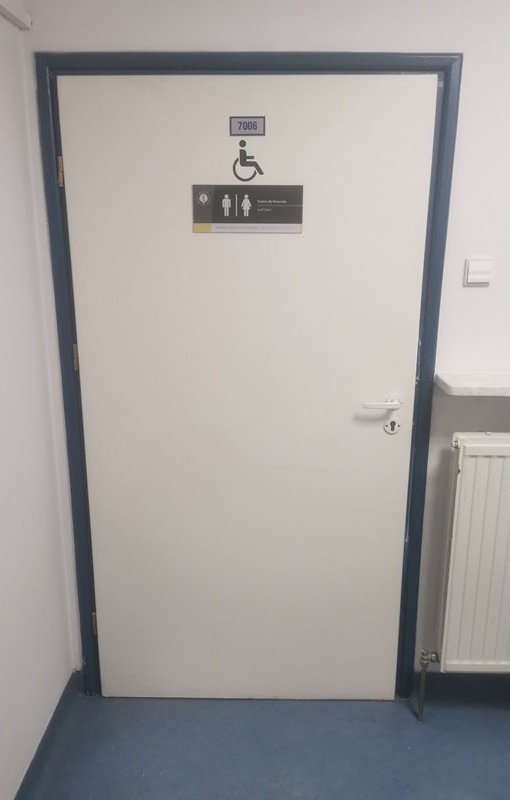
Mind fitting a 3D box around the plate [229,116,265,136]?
[{"bbox_3d":[-0.020,-0.766,1.746,0.100,0.051,0.005,0,15,1],"label":"plate"}]

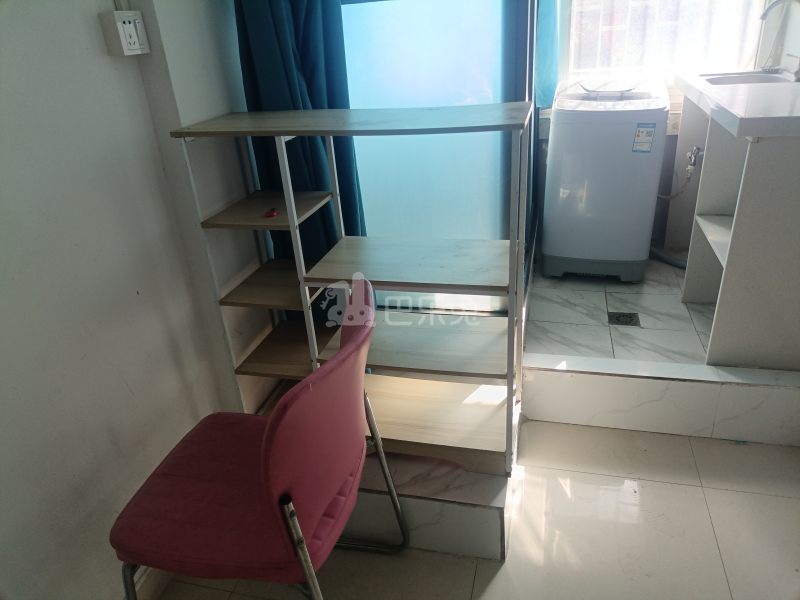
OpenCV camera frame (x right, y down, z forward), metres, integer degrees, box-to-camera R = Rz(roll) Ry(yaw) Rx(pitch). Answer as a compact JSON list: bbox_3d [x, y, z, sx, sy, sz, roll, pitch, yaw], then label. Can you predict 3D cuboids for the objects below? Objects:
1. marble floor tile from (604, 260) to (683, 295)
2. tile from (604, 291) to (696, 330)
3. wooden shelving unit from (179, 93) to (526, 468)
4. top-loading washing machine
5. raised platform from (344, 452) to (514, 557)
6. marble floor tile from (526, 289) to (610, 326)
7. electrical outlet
[{"bbox_3d":[1.032,-0.083,2.568,0.300,0.010,0.300,3,26,15],"label":"marble floor tile"},{"bbox_3d":[0.957,0.045,2.310,0.300,0.010,0.294,3,26,15],"label":"tile"},{"bbox_3d":[-0.073,-0.019,1.636,0.803,0.940,0.295,3,28,14],"label":"wooden shelving unit"},{"bbox_3d":[0.857,-0.520,2.597,0.440,0.775,0.450,3,26,15],"label":"top-loading washing machine"},{"bbox_3d":[-0.070,0.442,1.891,0.857,0.188,0.620,3,26,15],"label":"raised platform"},{"bbox_3d":[0.667,0.030,2.386,0.300,0.010,0.294,3,26,15],"label":"marble floor tile"},{"bbox_3d":[-0.595,-0.580,1.307,0.041,0.086,0.086,3,26,15],"label":"electrical outlet"}]

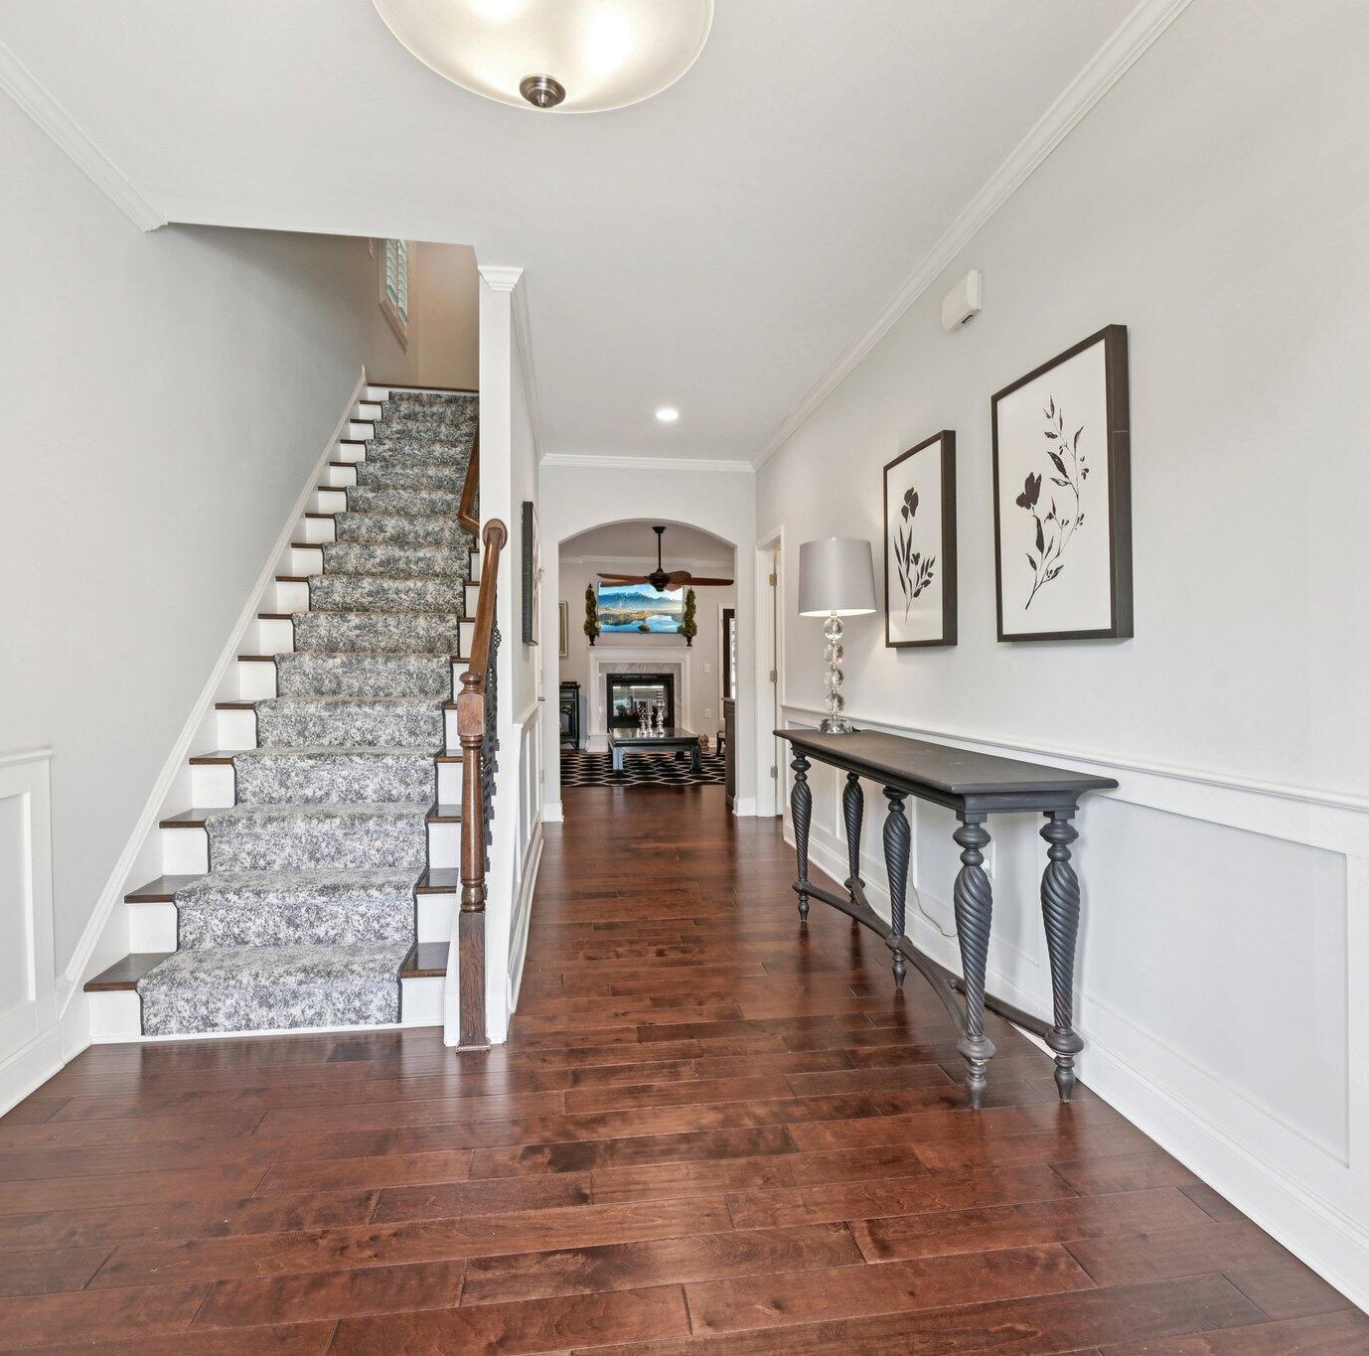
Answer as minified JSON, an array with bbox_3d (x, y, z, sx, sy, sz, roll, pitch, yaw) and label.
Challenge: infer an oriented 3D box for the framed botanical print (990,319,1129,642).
[{"bbox_3d":[1.093,-0.517,2.332,0.050,0.817,0.585,0,1,-8],"label":"framed botanical print"}]

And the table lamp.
[{"bbox_3d":[0.690,-0.192,3.633,0.373,0.892,0.373,0,1,-8],"label":"table lamp"}]

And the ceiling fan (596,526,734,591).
[{"bbox_3d":[-0.206,-1.306,8.742,1.542,0.716,1.542,0,1,-8],"label":"ceiling fan"}]

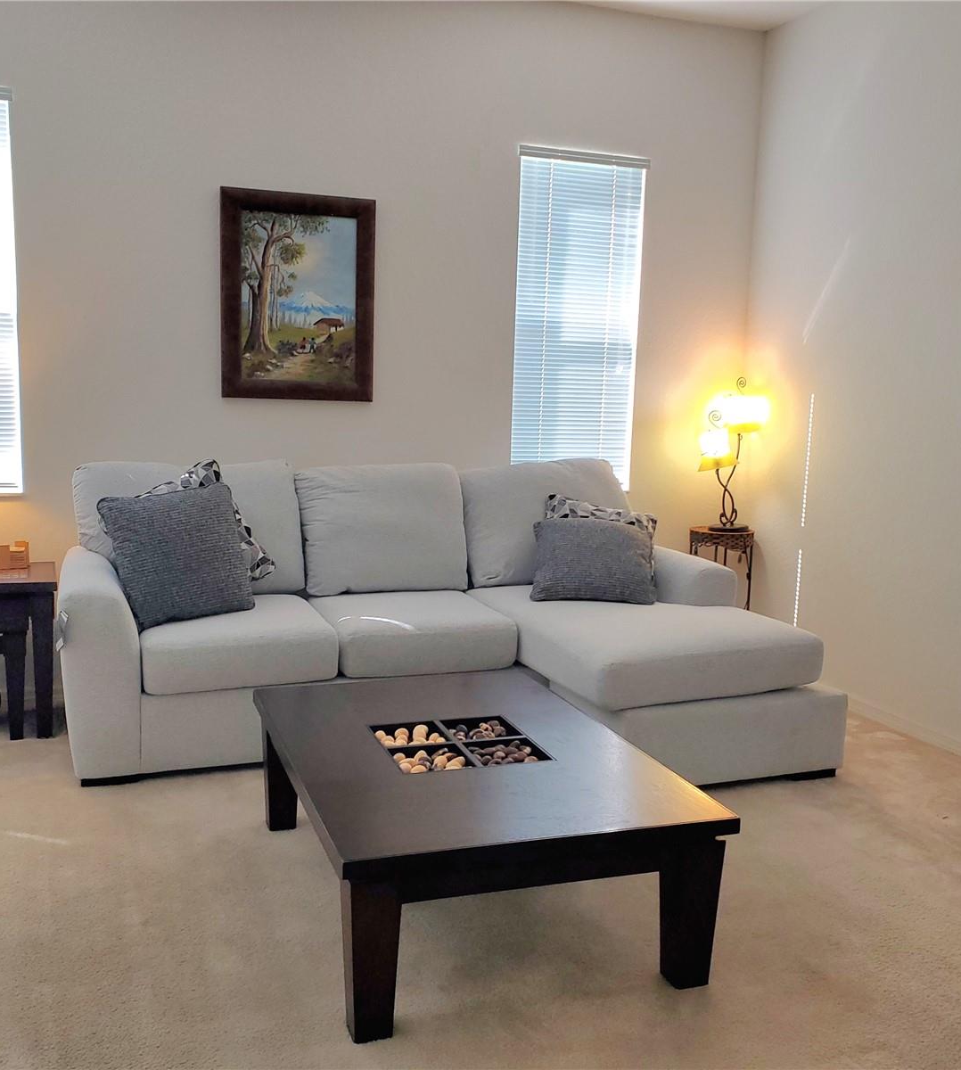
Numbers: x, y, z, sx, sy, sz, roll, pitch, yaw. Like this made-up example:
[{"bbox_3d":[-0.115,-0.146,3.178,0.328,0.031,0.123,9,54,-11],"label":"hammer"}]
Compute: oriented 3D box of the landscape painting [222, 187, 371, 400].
[{"bbox_3d":[-0.770,-1.006,4.561,0.650,0.852,0.039,-1,8,-19],"label":"landscape painting"}]

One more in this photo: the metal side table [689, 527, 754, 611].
[{"bbox_3d":[1.157,0.324,5.198,0.302,0.716,0.302,-1,8,-19],"label":"metal side table"}]

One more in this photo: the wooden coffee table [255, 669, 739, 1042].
[{"bbox_3d":[-0.071,0.743,2.829,0.871,0.404,1.313,-1,8,-19],"label":"wooden coffee table"}]

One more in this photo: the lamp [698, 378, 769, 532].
[{"bbox_3d":[1.203,-0.382,5.119,0.329,0.726,0.232,3,7,11],"label":"lamp"}]

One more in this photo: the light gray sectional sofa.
[{"bbox_3d":[-0.165,0.268,4.054,2.632,1.038,1.522,-1,8,-19],"label":"light gray sectional sofa"}]

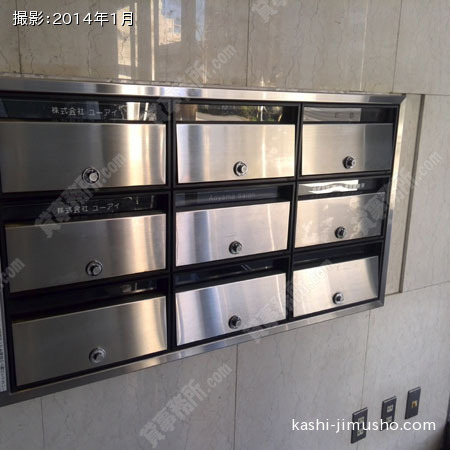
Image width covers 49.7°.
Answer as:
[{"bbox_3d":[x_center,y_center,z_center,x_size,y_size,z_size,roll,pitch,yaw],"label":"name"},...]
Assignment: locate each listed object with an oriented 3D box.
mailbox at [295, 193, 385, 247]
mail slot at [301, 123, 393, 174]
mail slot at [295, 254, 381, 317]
[{"bbox_3d":[0.342,-0.015,1.397,0.336,0.133,0.045,-6,16,-30],"label":"mailbox"},{"bbox_3d":[0.331,-0.223,1.393,0.341,0.138,0.100,-7,16,-30],"label":"mail slot"},{"bbox_3d":[0.337,0.180,1.444,0.336,0.133,0.045,-6,16,-30],"label":"mail slot"}]

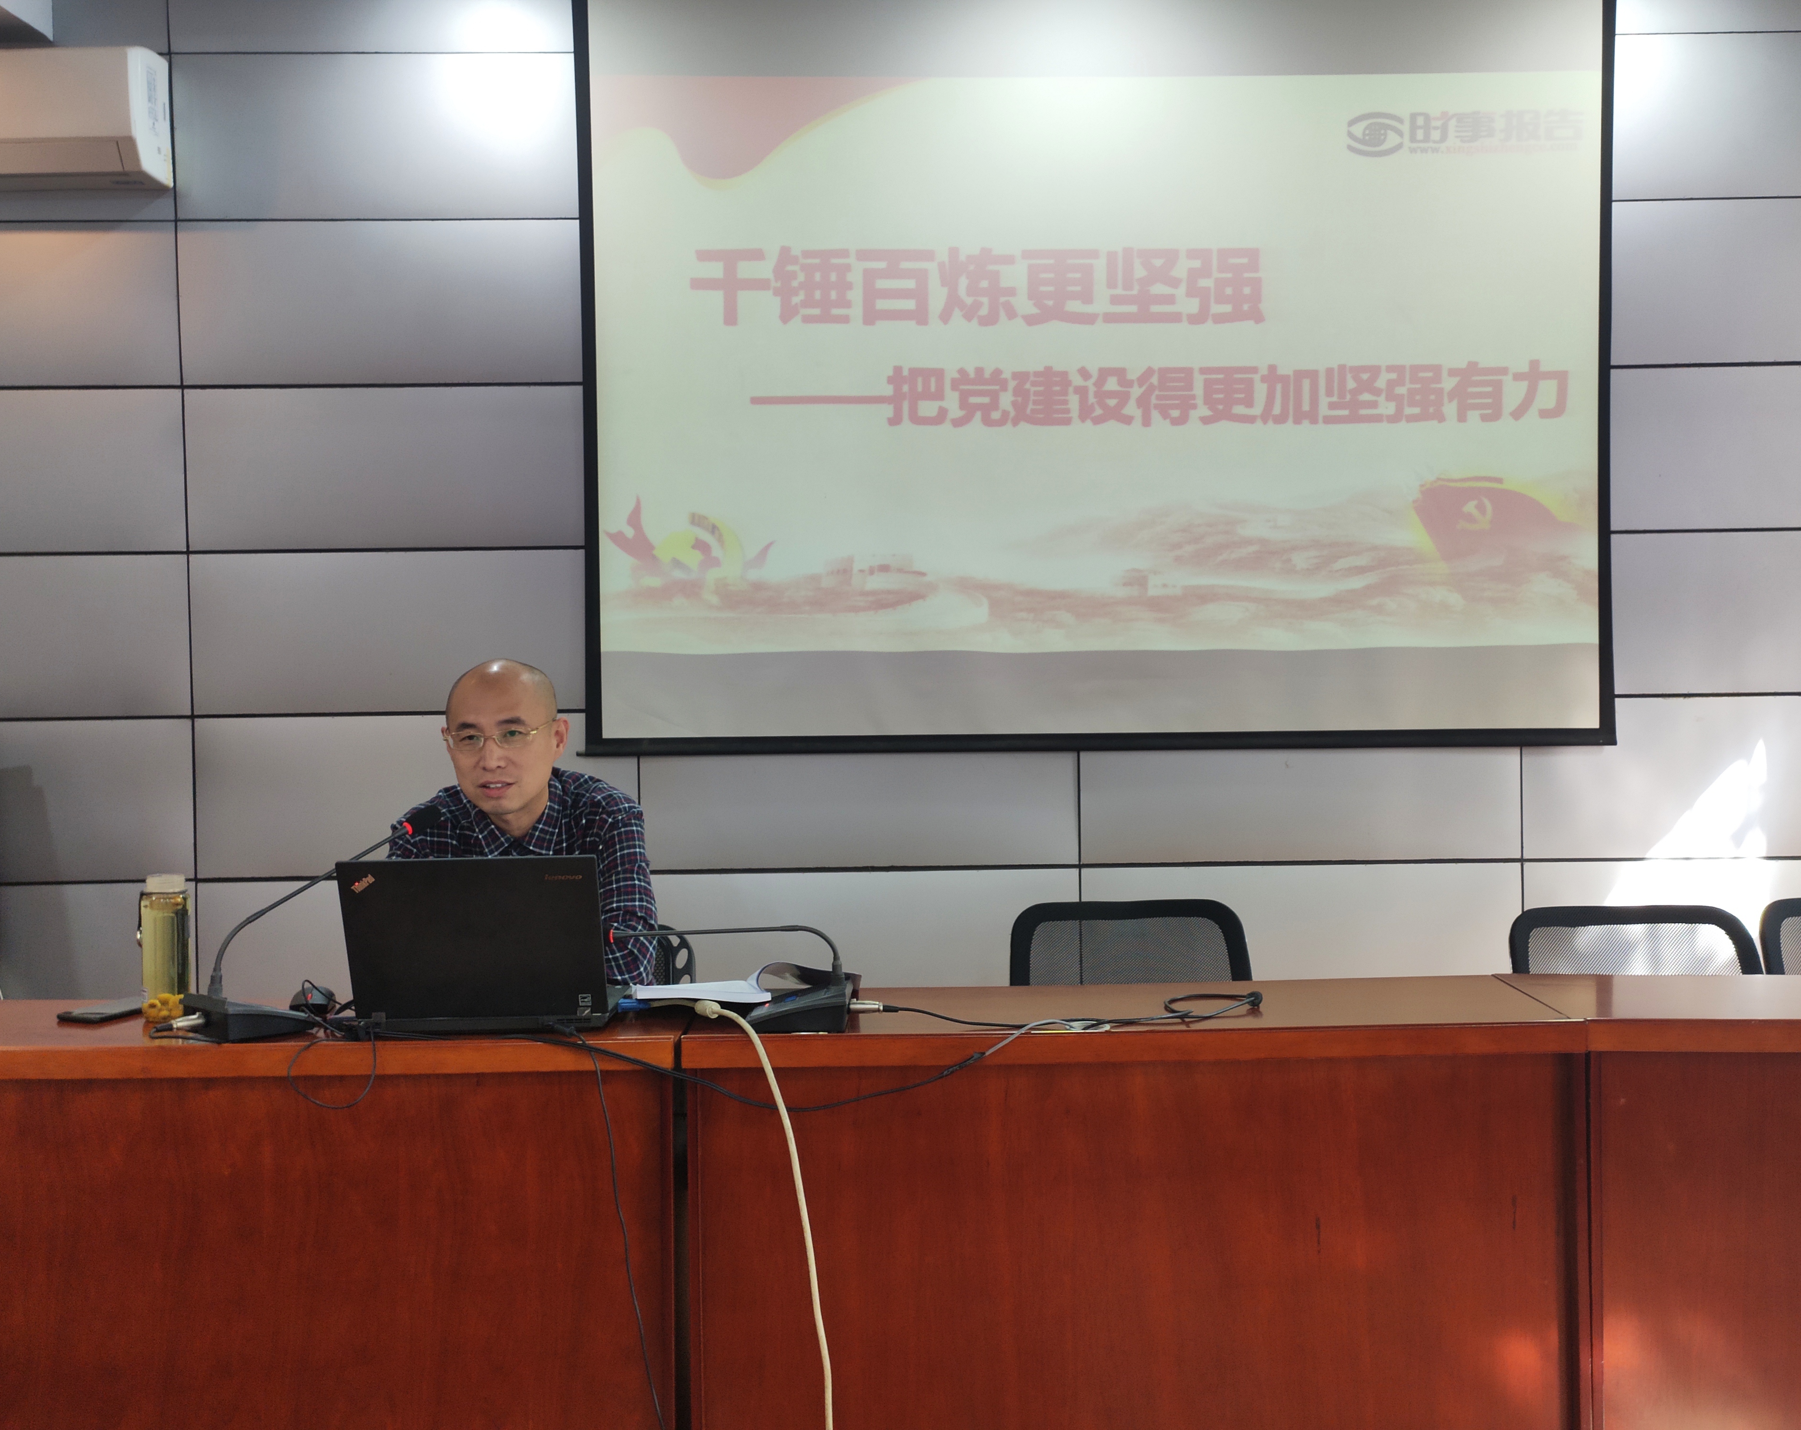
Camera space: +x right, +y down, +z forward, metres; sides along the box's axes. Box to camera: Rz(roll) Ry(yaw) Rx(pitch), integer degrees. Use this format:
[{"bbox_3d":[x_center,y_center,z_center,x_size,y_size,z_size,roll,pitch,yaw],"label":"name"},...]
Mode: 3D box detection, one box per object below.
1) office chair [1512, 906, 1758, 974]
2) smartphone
[{"bbox_3d":[1.289,0.743,2.150,0.500,0.820,0.540,-1,1,-2],"label":"office chair"},{"bbox_3d":[-1.117,0.425,1.984,0.076,0.009,0.150,0,1,26],"label":"smartphone"}]

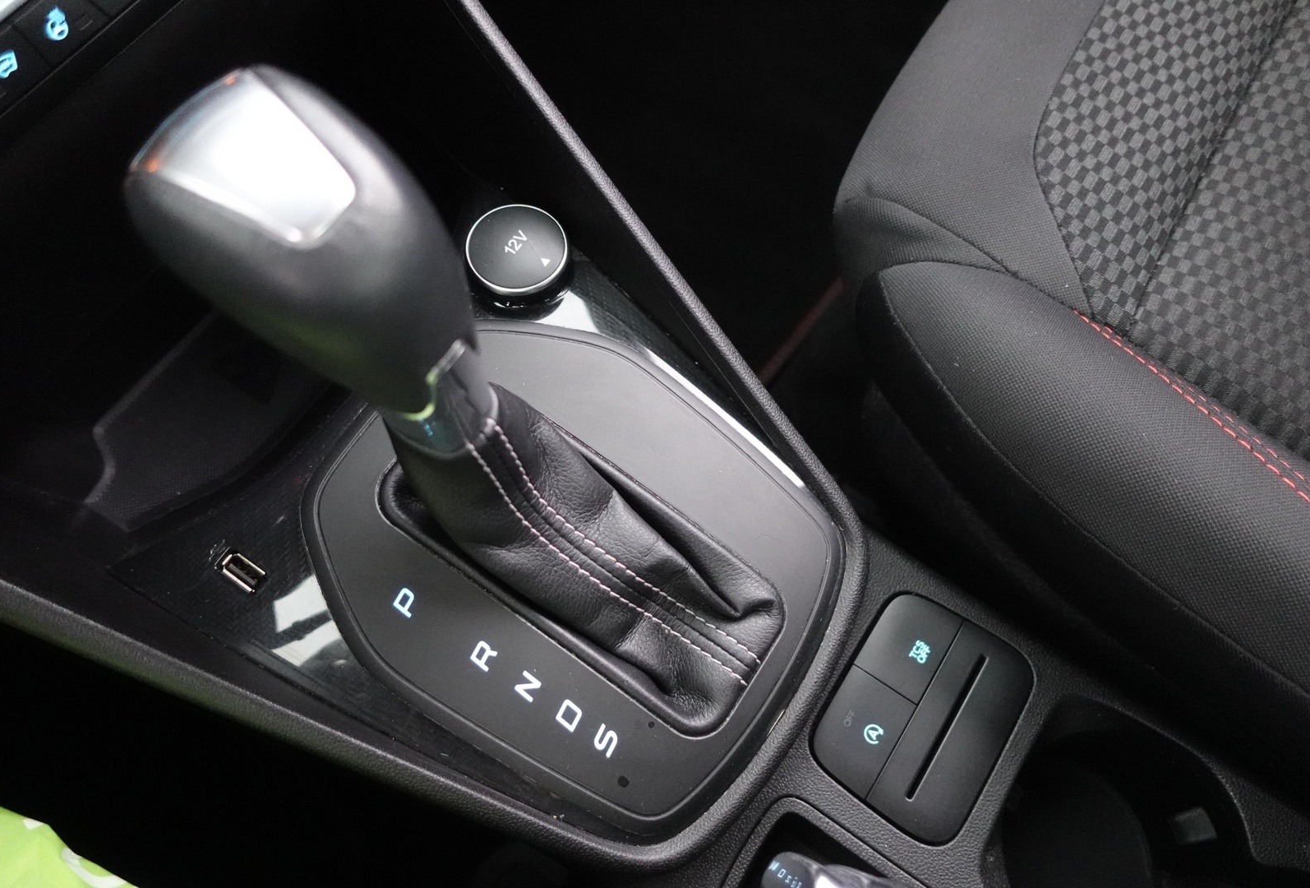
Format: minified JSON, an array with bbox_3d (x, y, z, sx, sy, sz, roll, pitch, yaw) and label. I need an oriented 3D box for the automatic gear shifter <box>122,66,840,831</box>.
[{"bbox_3d":[-0.029,0.006,0.227,0.163,0.150,0.137,33,71,15],"label":"automatic gear shifter"}]

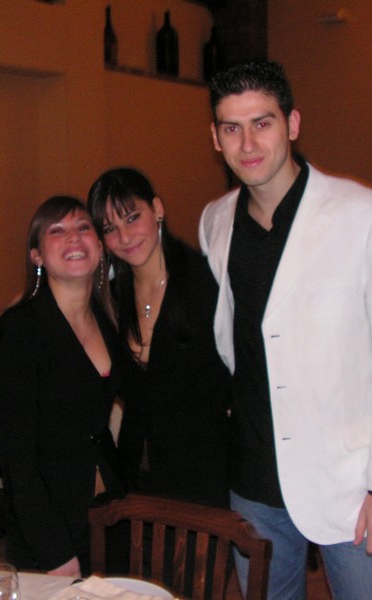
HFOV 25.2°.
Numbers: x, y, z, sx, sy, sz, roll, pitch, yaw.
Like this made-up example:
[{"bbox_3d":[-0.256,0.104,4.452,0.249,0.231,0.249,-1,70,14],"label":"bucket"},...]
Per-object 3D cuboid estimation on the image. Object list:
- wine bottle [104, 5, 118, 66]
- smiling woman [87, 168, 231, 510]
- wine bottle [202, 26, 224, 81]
[{"bbox_3d":[-0.523,-1.813,5.726,0.118,0.410,0.118,1,8,0],"label":"wine bottle"},{"bbox_3d":[-0.052,0.536,1.943,0.440,1.660,0.310,4,9,22],"label":"smiling woman"},{"bbox_3d":[0.220,-1.887,6.420,0.140,0.430,0.140,8,11,42],"label":"wine bottle"}]

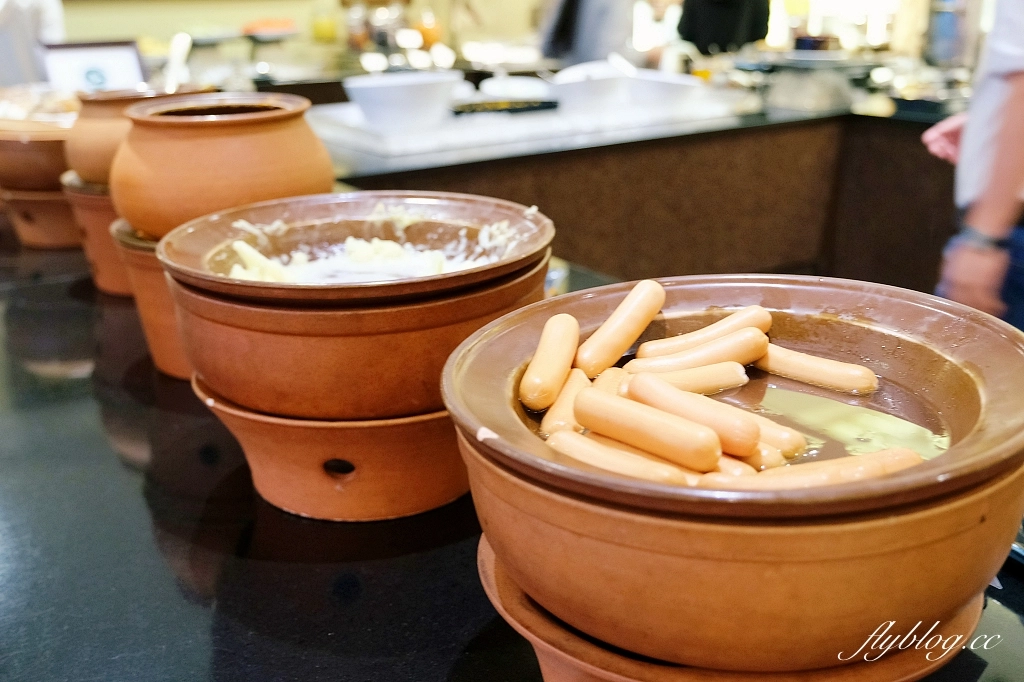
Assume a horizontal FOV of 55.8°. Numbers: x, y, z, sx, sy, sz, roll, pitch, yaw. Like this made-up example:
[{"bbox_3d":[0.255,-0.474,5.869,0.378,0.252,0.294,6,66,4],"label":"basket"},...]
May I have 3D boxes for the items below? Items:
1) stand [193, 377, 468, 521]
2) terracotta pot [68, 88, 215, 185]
[{"bbox_3d":[-0.138,0.068,0.964,0.334,0.115,0.334,1,20,6],"label":"stand"},{"bbox_3d":[-0.584,-0.332,1.586,0.270,0.157,0.270,-8,21,-18],"label":"terracotta pot"}]

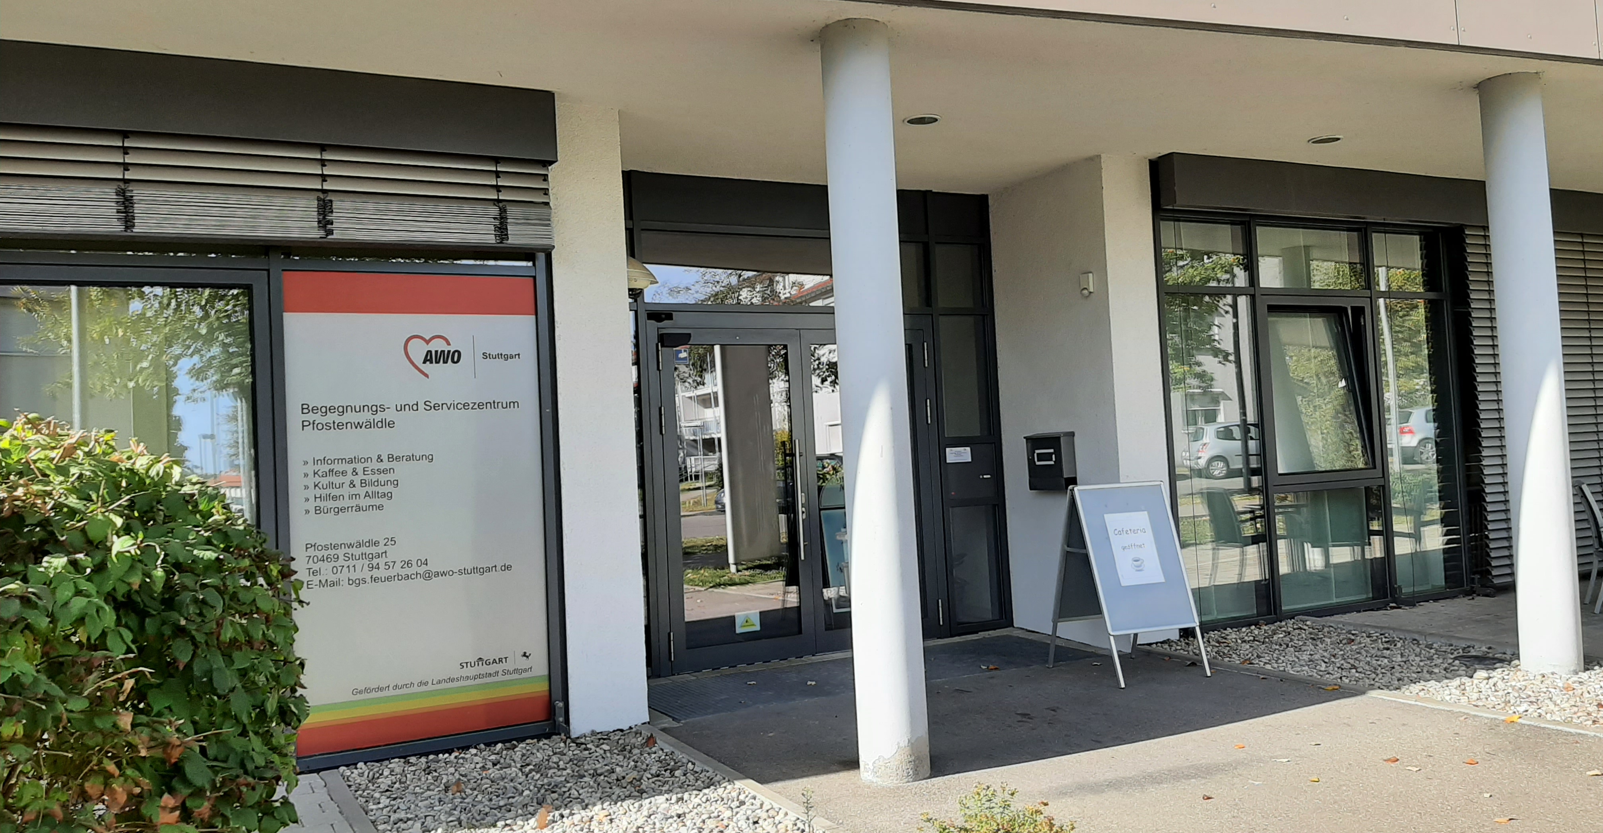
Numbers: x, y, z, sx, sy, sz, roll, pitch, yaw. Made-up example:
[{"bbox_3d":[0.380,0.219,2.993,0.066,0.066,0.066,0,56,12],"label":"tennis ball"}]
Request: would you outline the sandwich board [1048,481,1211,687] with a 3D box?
[{"bbox_3d":[1.919,0.961,7.145,0.620,1.115,0.730,-2,-2,-20],"label":"sandwich board"}]

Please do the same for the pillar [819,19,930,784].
[{"bbox_3d":[0.323,-0.082,5.323,0.300,3.294,0.300,-3,-2,0],"label":"pillar"}]

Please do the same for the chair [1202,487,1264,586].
[{"bbox_3d":[3.839,1.054,10.500,0.560,0.860,0.520,-1,-2,-40],"label":"chair"}]

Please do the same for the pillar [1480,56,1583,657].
[{"bbox_3d":[4.048,-0.230,6.681,0.300,3.279,0.300,-2,-2,-28],"label":"pillar"}]

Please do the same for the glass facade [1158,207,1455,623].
[{"bbox_3d":[4.076,0.008,9.306,3.299,2.922,0.150,-2,-2,-28],"label":"glass facade"}]

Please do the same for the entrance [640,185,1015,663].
[{"bbox_3d":[0.120,0.001,8.362,3.080,3.248,0.250,-2,-2,-28],"label":"entrance"}]

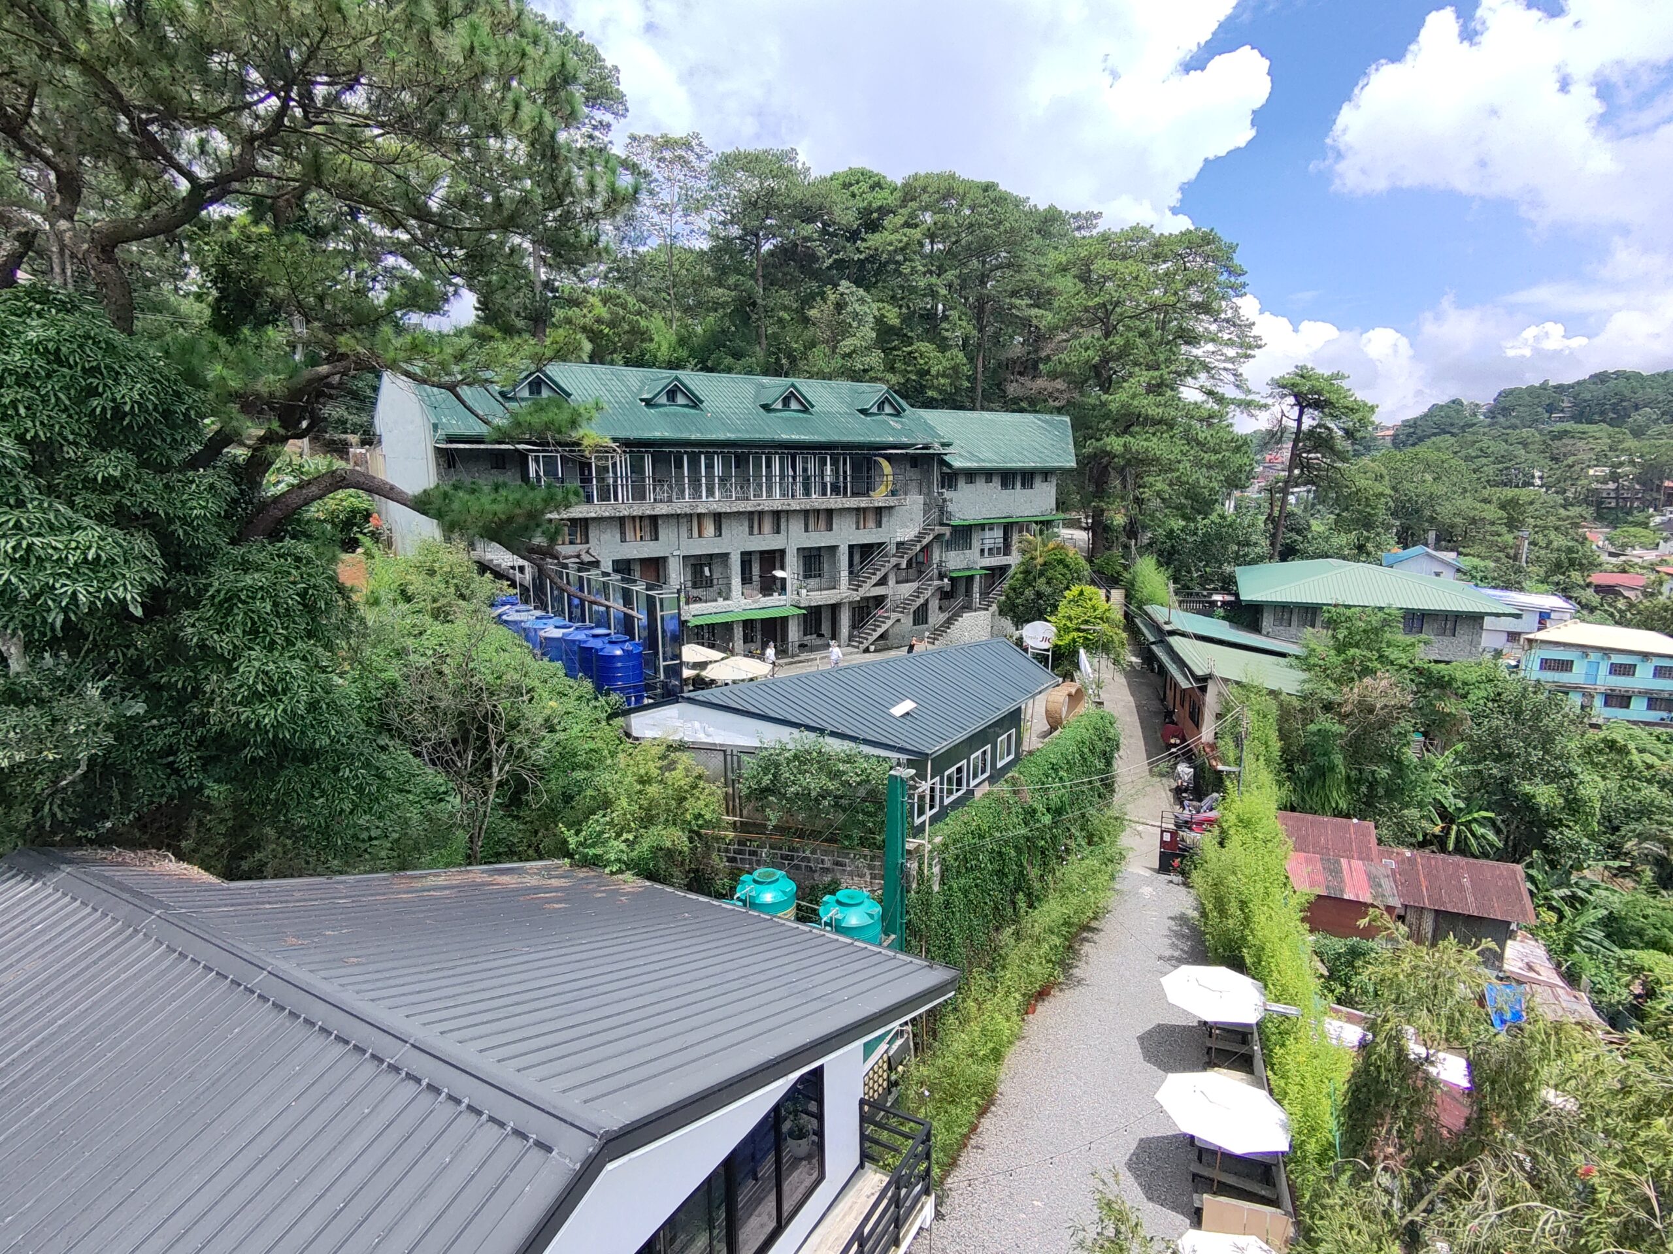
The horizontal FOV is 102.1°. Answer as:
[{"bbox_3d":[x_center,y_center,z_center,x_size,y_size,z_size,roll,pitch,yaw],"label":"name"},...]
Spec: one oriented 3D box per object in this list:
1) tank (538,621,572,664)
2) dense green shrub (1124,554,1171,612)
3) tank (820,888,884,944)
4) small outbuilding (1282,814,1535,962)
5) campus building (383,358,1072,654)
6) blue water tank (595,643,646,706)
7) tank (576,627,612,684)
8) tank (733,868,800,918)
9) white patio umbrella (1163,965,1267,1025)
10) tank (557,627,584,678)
[{"bbox_3d":[-9.200,0.875,22.813,1.450,2.000,1.450,0,13,0],"label":"tank"},{"bbox_3d":[21.192,-2.888,46.000,2.800,3.800,2.600,-1,10,0],"label":"dense green shrub"},{"bbox_3d":[0.303,5.913,13.235,1.200,1.550,1.200,-1,10,0],"label":"tank"},{"bbox_3d":[19.113,8.806,23.200,6.500,3.500,3.300,2,10,16],"label":"small outbuilding"},{"bbox_3d":[-3.344,-6.619,38.215,35.000,13.500,11.600,-7,15,-27],"label":"campus building"},{"bbox_3d":[-6.300,1.222,19.607,1.450,2.000,1.450,0,13,0],"label":"blue water tank"},{"bbox_3d":[-7.912,1.144,22.982,1.500,2.100,1.500,-1,10,0],"label":"tank"},{"bbox_3d":[-1.394,5.702,13.735,1.220,1.550,1.220,-1,10,0],"label":"tank"},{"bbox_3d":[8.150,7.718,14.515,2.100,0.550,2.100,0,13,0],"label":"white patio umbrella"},{"bbox_3d":[-8.978,0.964,24.182,1.500,2.100,1.500,-1,10,0],"label":"tank"}]

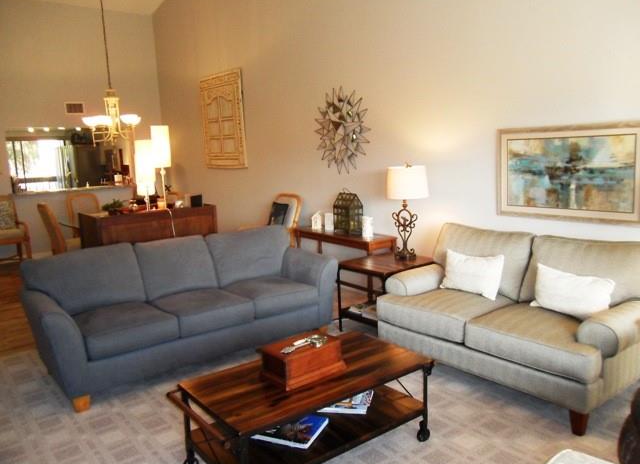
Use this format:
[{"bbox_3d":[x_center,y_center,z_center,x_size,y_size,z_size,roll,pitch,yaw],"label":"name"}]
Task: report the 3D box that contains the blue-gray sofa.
[{"bbox_3d":[-1.004,0.529,4.112,2.236,0.877,0.946,-9,11,-36],"label":"blue-gray sofa"}]

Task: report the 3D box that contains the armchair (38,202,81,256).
[{"bbox_3d":[-3.394,0.103,7.125,0.624,1.057,0.604,-9,11,-36],"label":"armchair"}]

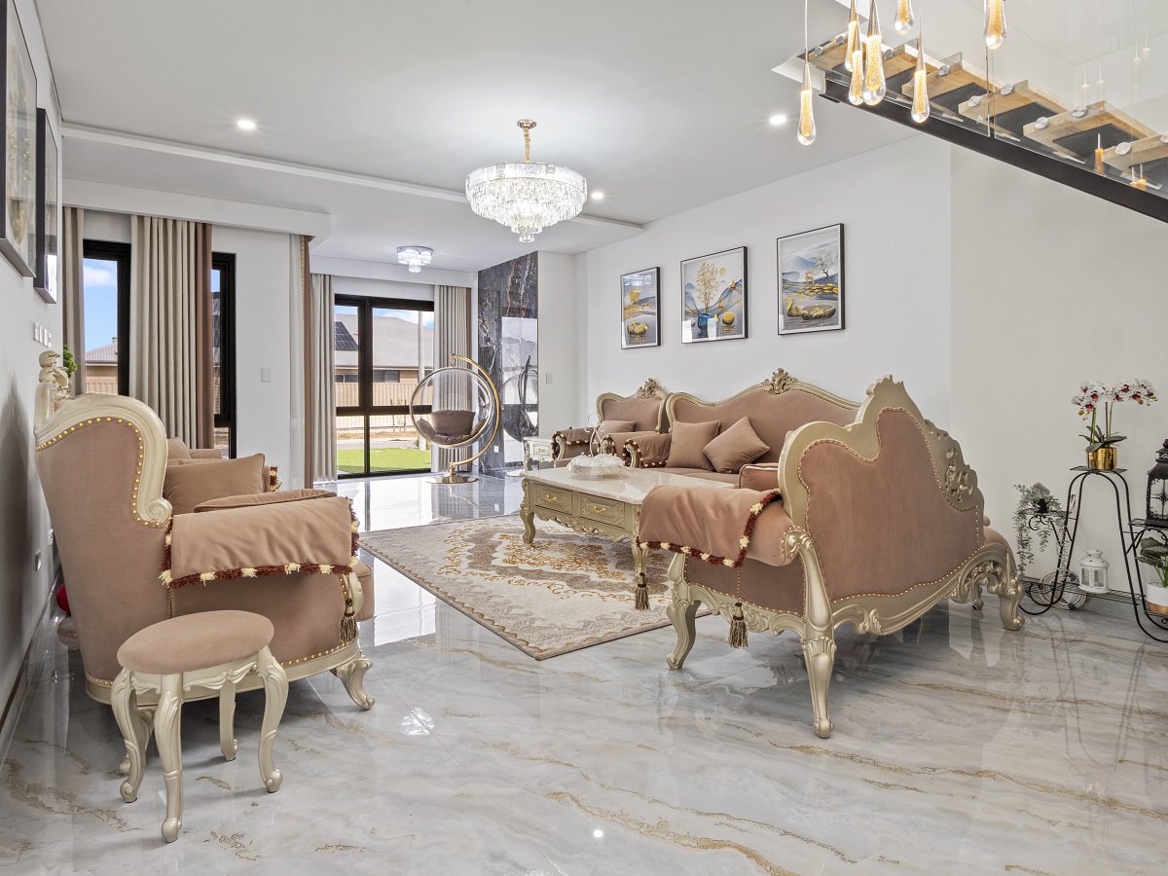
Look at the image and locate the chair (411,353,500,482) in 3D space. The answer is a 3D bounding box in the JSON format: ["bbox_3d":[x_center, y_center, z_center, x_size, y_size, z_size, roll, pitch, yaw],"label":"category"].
[{"bbox_3d":[-1.629,-0.257,7.591,1.119,1.571,0.870,0,4,2],"label":"chair"}]

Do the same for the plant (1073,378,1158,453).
[{"bbox_3d":[2.346,-0.101,2.683,0.170,0.320,0.280,-3,5,-37],"label":"plant"}]

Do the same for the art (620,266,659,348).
[{"bbox_3d":[0.530,-1.236,5.866,0.035,0.739,0.525,-3,5,-37],"label":"art"}]

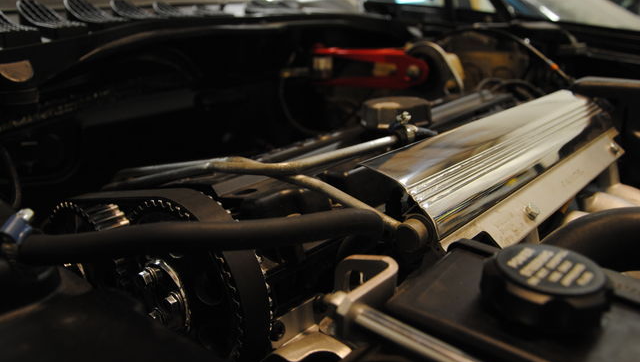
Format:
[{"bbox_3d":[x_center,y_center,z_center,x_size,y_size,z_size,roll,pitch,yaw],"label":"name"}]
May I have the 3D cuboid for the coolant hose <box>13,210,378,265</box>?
[{"bbox_3d":[-0.070,0.035,0.352,0.218,0.027,0.022,-5,20,0],"label":"coolant hose"}]

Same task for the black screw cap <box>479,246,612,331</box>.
[{"bbox_3d":[0.121,0.056,0.316,0.065,0.022,0.065,3,20,-1],"label":"black screw cap"}]

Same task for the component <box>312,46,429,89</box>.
[{"bbox_3d":[0.081,-0.181,0.925,0.195,0.053,0.057,14,22,33],"label":"component"}]

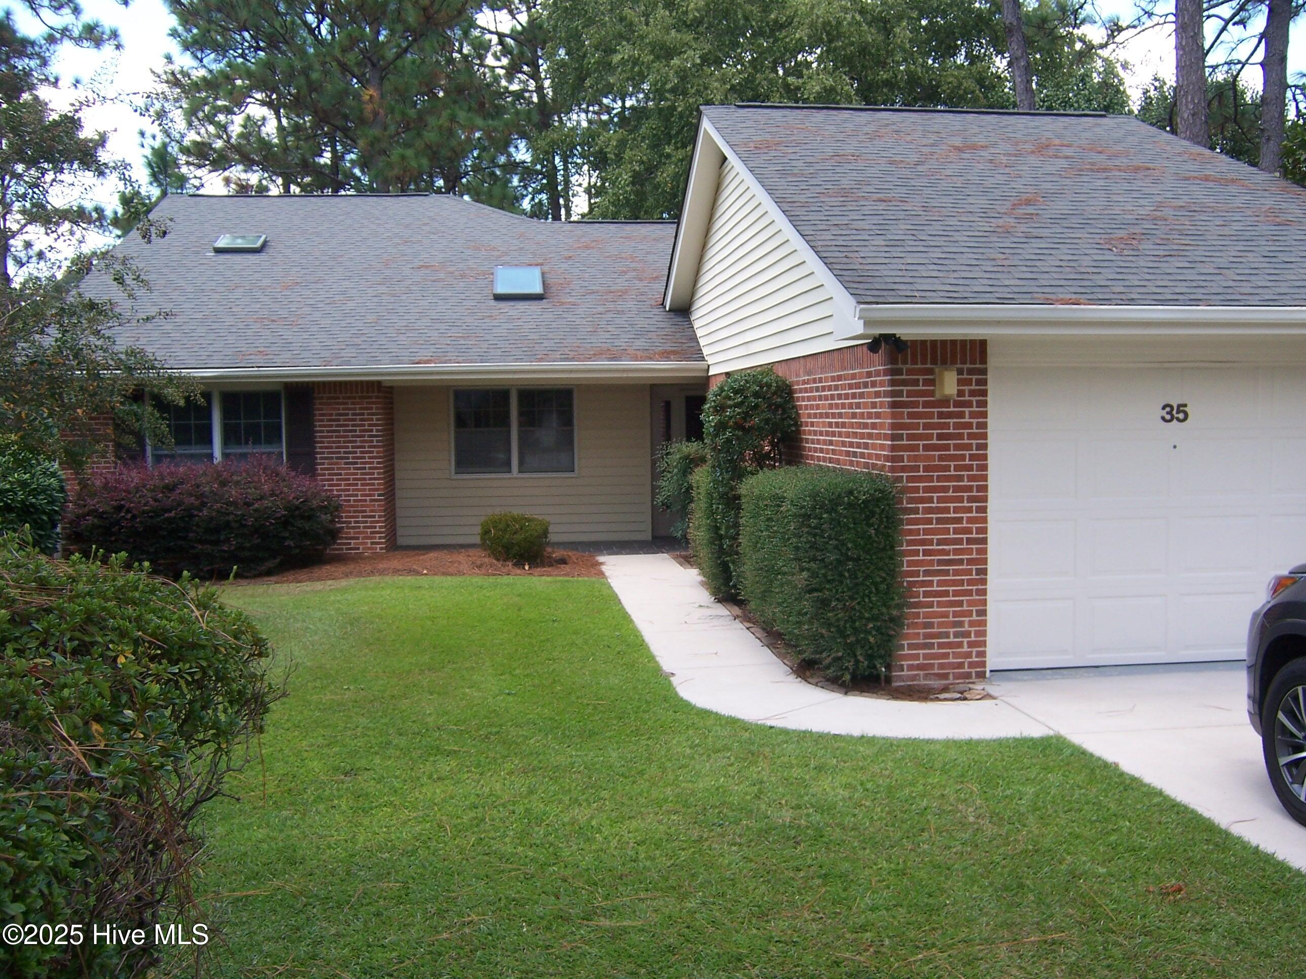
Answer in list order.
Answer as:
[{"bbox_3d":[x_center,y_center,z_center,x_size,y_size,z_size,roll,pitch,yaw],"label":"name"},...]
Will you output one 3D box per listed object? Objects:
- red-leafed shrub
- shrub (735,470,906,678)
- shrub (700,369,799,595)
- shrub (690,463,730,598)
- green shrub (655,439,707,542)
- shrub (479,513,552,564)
[{"bbox_3d":[-5.078,0.287,14.261,2.780,1.260,1.550,-1,3,-7],"label":"red-leafed shrub"},{"bbox_3d":[1.143,0.521,9.086,0.560,1.300,2.520,-1,3,-7],"label":"shrub"},{"bbox_3d":[0.833,-0.020,11.348,0.600,2.140,1.300,-1,3,-7],"label":"shrub"},{"bbox_3d":[0.700,0.368,12.439,0.520,1.240,1.150,-1,3,-7],"label":"shrub"},{"bbox_3d":[0.415,0.171,14.209,0.700,1.450,0.750,-1,3,-7],"label":"green shrub"},{"bbox_3d":[-1.627,0.568,14.592,0.760,0.580,0.750,-1,3,-7],"label":"shrub"}]

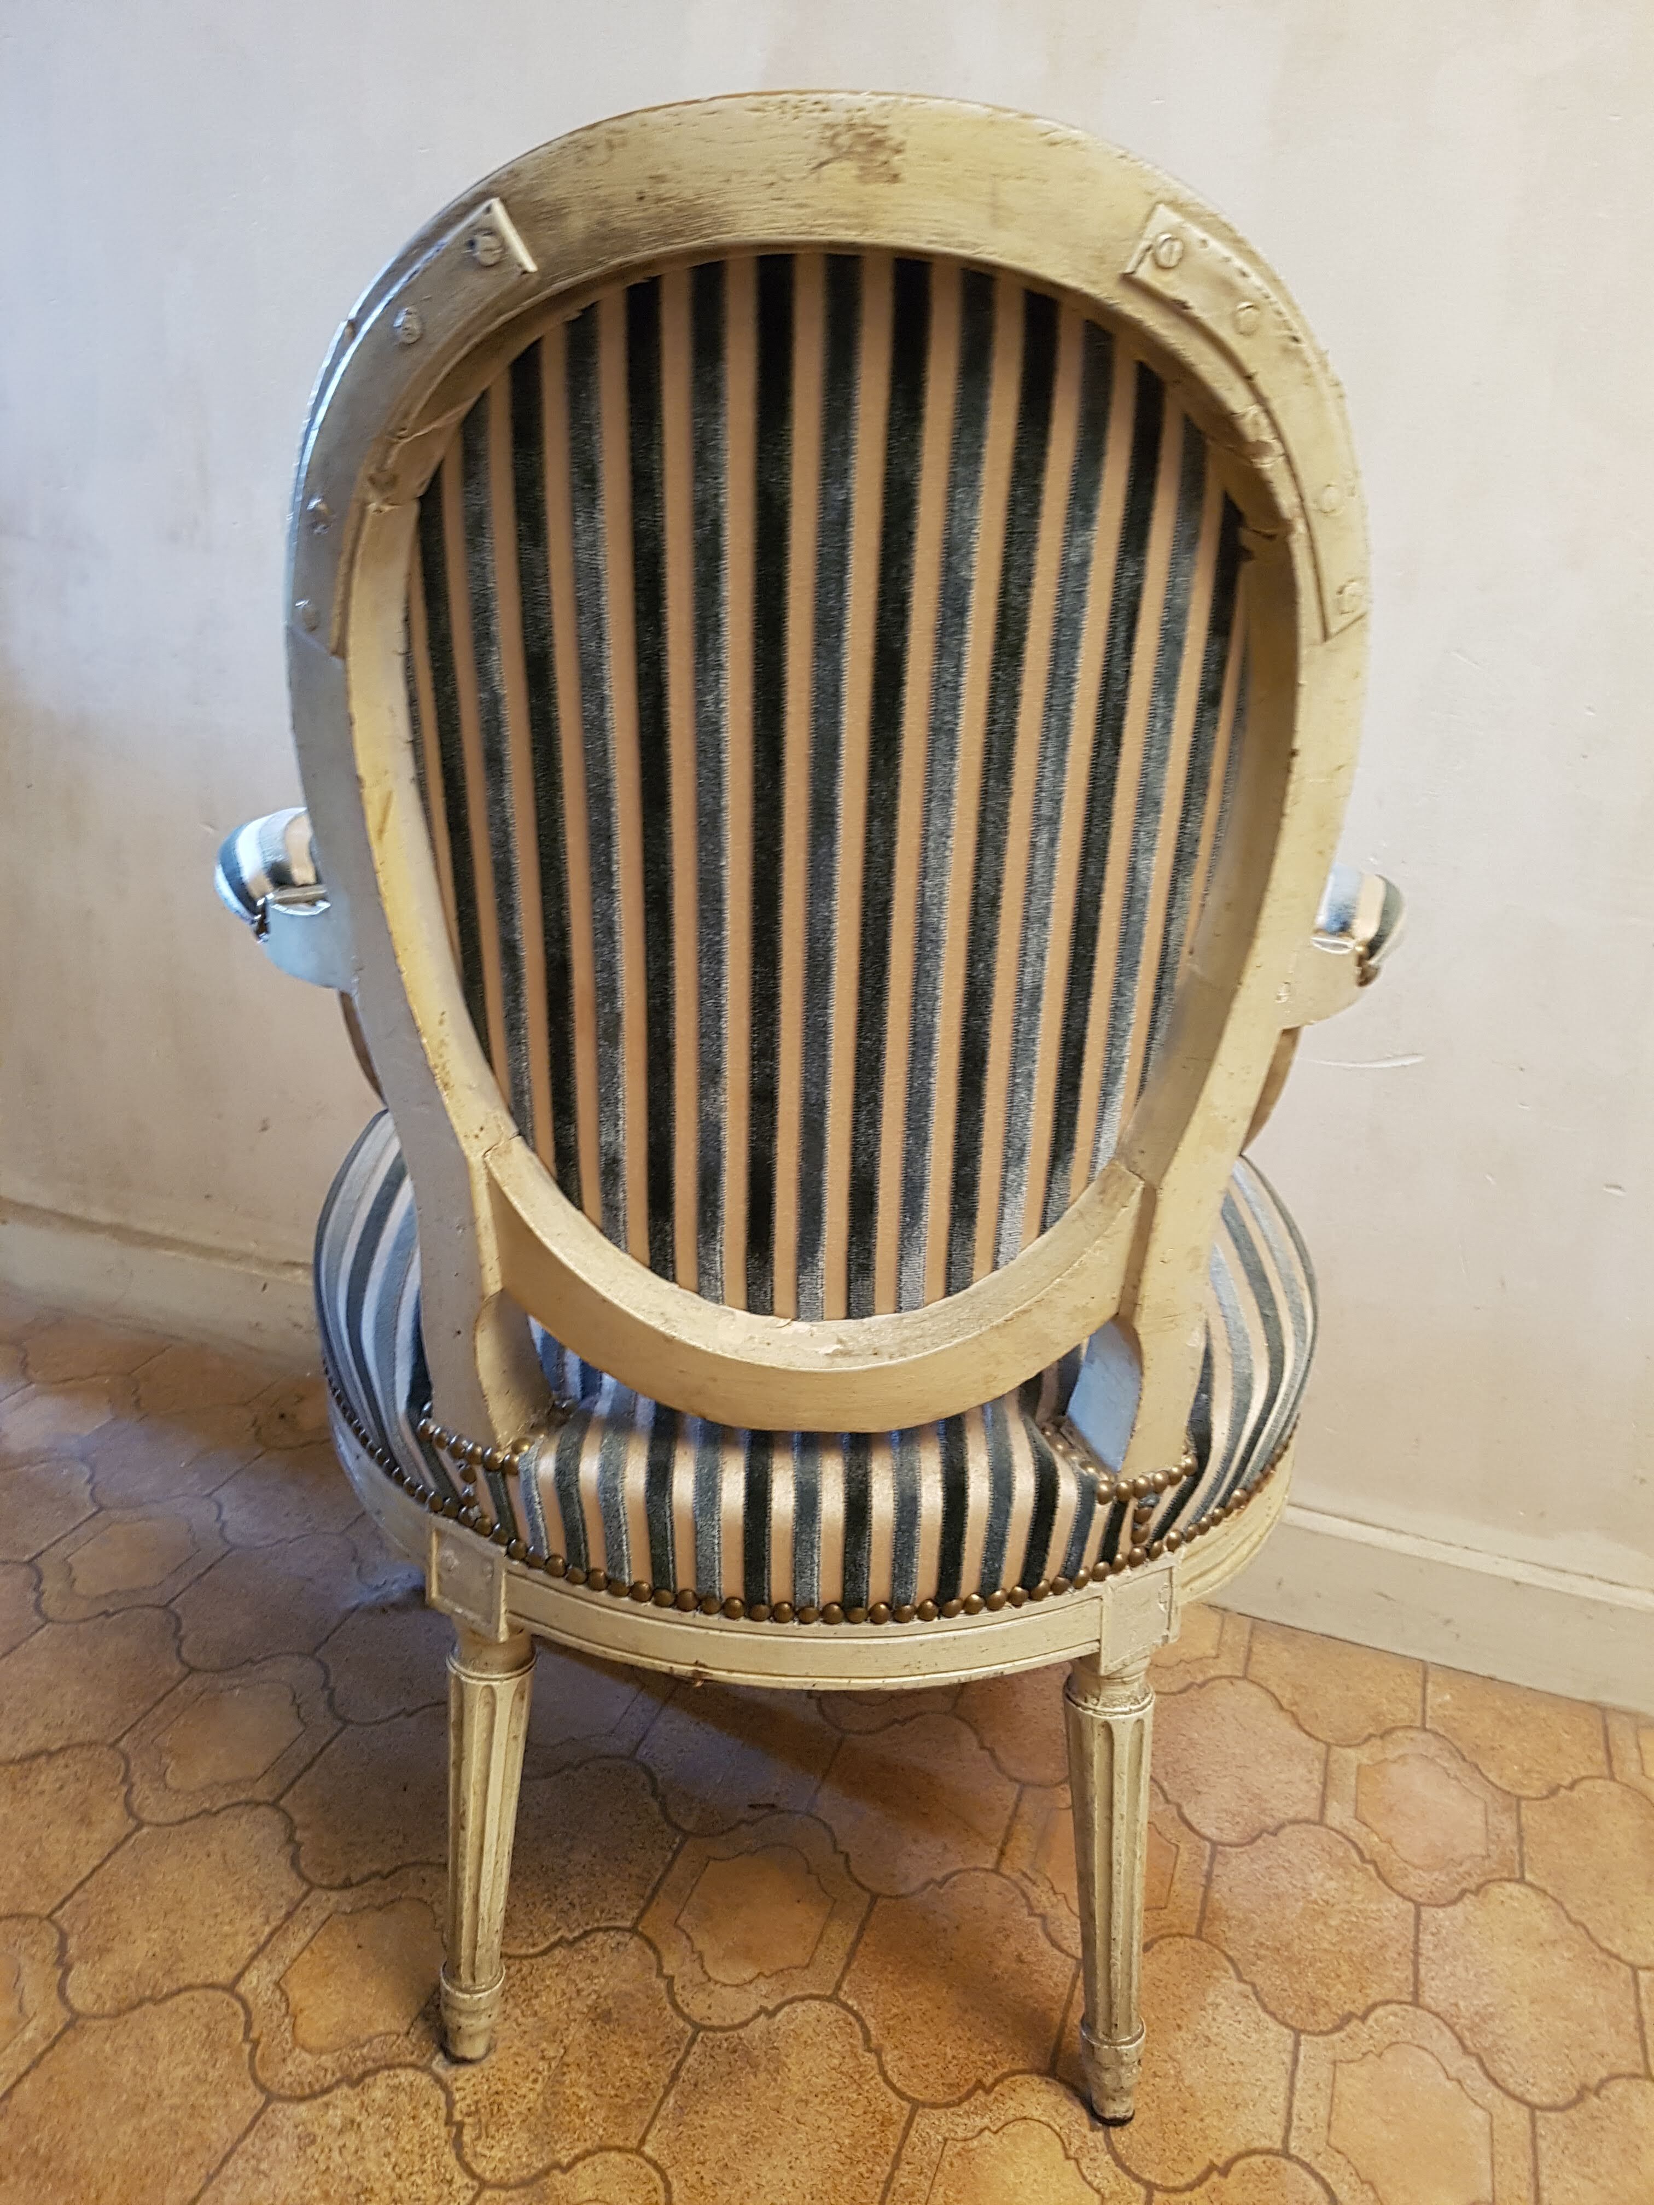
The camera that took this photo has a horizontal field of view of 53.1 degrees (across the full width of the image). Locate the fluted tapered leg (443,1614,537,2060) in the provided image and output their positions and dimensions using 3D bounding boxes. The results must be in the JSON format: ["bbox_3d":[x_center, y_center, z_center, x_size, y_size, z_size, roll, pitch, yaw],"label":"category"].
[{"bbox_3d":[-0.192,0.413,0.921,0.047,0.286,0.047,3,17,-10],"label":"fluted tapered leg"}]

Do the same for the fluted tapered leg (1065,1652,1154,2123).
[{"bbox_3d":[0.158,0.436,0.918,0.047,0.288,0.047,-1,14,10],"label":"fluted tapered leg"}]

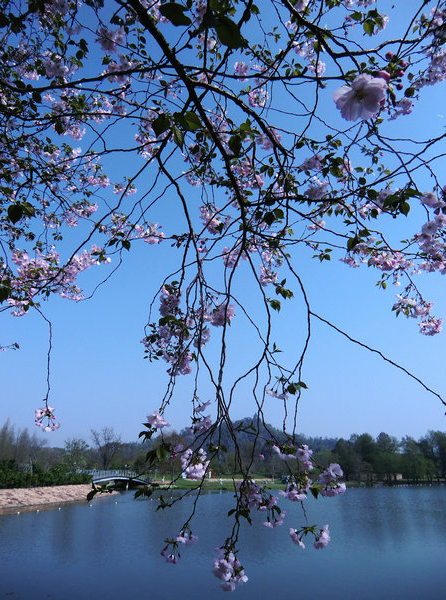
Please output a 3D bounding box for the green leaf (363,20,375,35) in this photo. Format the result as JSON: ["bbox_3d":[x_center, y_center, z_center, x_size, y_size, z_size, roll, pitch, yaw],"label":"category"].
[{"bbox_3d":[0.472,-0.884,1.350,0.036,0.014,0.042,-12,-63,25],"label":"green leaf"}]

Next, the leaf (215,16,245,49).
[{"bbox_3d":[0.010,-0.398,0.620,0.046,0.016,0.052,-1,-57,1],"label":"leaf"}]

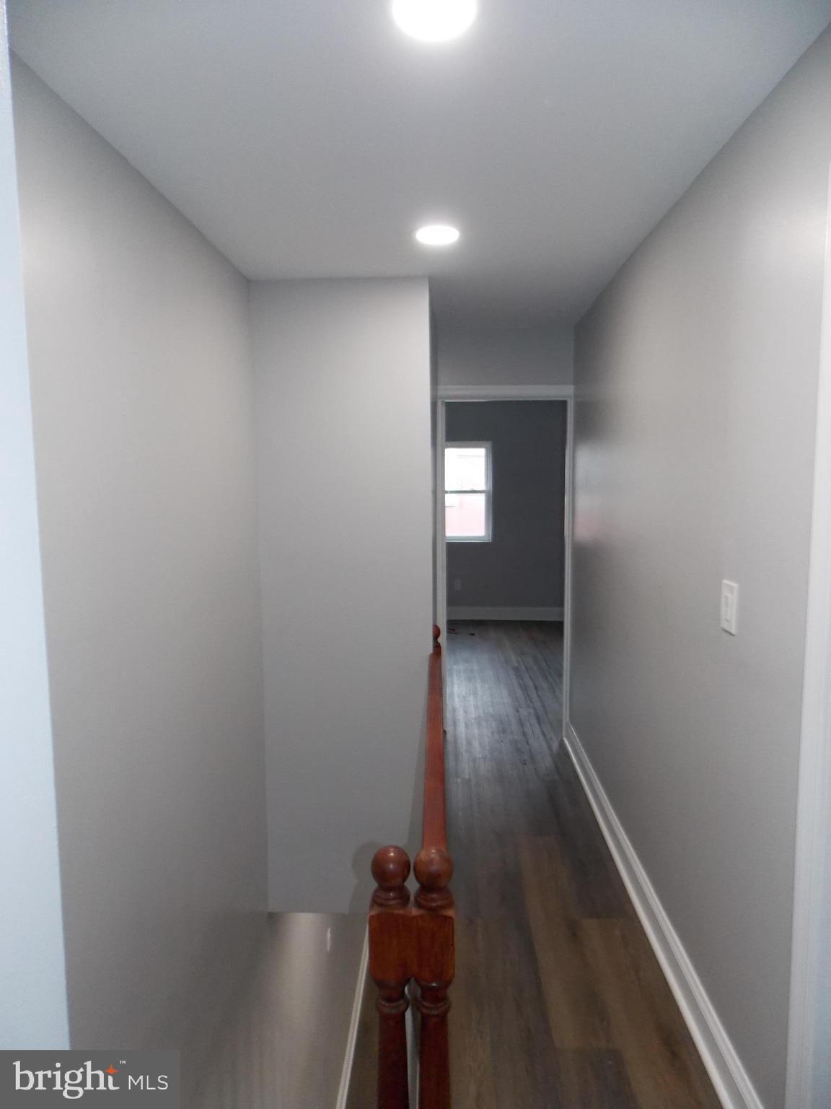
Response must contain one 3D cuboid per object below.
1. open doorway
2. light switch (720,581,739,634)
[{"bbox_3d":[0.523,0.056,4.414,0.791,2.098,0.120,0,7,3],"label":"open doorway"},{"bbox_3d":[0.800,0.136,1.876,0.014,0.121,0.077,0,7,3],"label":"light switch"}]

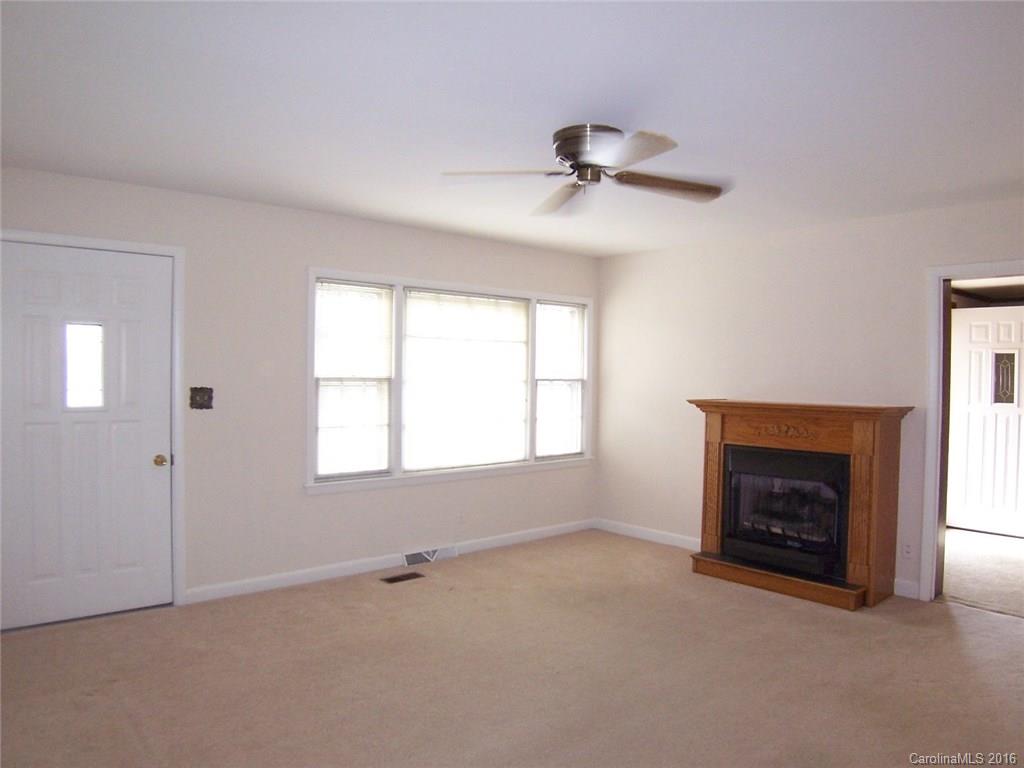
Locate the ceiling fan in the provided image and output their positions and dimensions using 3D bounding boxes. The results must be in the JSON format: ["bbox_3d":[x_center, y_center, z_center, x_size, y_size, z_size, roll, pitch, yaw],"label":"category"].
[{"bbox_3d":[0.322,-0.954,2.921,1.270,0.260,1.270,1,1,-6],"label":"ceiling fan"}]

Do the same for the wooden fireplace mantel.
[{"bbox_3d":[1.835,0.725,4.457,0.520,1.200,1.370,0,1,-40],"label":"wooden fireplace mantel"}]

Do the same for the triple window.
[{"bbox_3d":[-0.307,-0.052,5.230,2.620,1.390,0.100,0,1,-40],"label":"triple window"}]

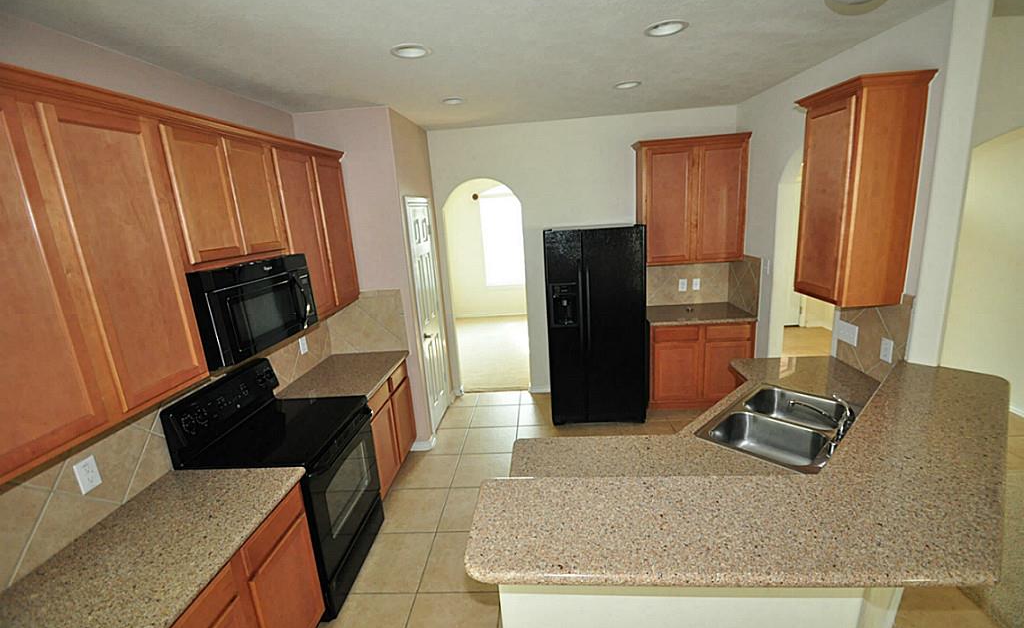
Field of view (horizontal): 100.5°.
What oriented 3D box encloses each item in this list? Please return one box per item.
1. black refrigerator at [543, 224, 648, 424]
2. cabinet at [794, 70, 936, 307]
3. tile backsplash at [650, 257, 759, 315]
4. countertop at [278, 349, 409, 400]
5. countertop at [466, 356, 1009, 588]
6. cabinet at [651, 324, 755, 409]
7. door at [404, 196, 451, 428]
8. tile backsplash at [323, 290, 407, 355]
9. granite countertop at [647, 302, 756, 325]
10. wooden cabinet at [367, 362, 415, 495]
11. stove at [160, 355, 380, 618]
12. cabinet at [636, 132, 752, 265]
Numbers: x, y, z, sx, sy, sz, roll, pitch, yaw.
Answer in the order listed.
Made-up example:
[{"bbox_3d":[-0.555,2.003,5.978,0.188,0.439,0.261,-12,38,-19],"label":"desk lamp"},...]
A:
[{"bbox_3d":[0.780,0.075,4.158,0.855,1.780,0.760,-3,13,4],"label":"black refrigerator"},{"bbox_3d":[1.849,-0.638,2.340,0.340,1.120,0.490,-3,13,4],"label":"cabinet"},{"bbox_3d":[1.740,-0.267,4.141,0.950,0.480,0.620,-3,13,4],"label":"tile backsplash"},{"bbox_3d":[-1.168,0.440,3.027,0.640,0.040,0.880,-3,13,4],"label":"countertop"},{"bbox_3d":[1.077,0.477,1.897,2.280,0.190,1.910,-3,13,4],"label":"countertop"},{"bbox_3d":[1.778,0.449,4.295,0.920,0.875,0.610,-3,13,4],"label":"cabinet"},{"bbox_3d":[-0.767,0.027,4.063,0.060,2.100,0.660,-3,13,4],"label":"door"},{"bbox_3d":[-1.164,0.077,3.391,0.625,0.510,0.020,-3,13,4],"label":"tile backsplash"},{"bbox_3d":[1.755,0.000,4.185,0.950,0.040,0.650,-3,13,4],"label":"granite countertop"},{"bbox_3d":[-1.153,0.886,3.131,0.615,0.875,0.860,-3,13,4],"label":"wooden cabinet"},{"bbox_3d":[-1.184,0.913,2.333,0.670,1.170,0.760,-3,13,4],"label":"stove"},{"bbox_3d":[1.702,-1.056,4.104,0.950,1.140,0.330,-3,13,4],"label":"cabinet"}]

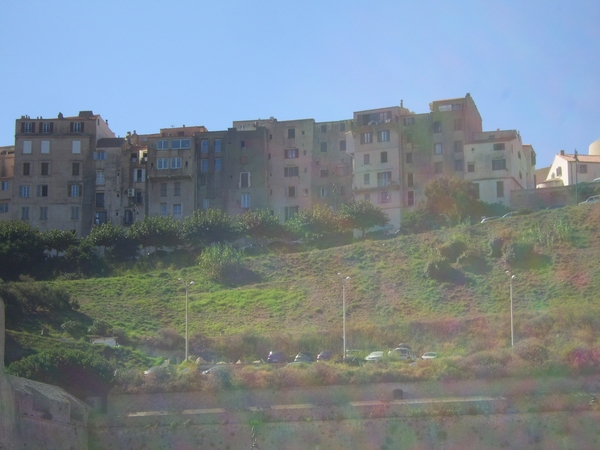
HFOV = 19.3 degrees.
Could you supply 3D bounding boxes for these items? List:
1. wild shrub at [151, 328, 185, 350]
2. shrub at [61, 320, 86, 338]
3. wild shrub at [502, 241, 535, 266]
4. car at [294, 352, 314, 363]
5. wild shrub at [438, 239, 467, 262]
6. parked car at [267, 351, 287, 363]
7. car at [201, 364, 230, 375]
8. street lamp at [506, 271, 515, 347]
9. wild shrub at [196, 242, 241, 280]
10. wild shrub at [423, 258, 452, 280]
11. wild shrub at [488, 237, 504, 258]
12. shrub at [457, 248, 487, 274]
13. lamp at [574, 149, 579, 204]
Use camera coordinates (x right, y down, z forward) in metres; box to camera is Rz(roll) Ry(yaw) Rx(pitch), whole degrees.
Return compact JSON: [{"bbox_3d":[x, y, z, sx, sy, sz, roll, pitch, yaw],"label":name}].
[{"bbox_3d":[-15.513,13.406,207.000,3.900,2.600,3.300,0,-9,0],"label":"wild shrub"},{"bbox_3d":[-28.056,13.006,219.000,3.100,2.400,2.800,0,-7,0],"label":"shrub"},{"bbox_3d":[29.661,3.869,240.000,4.200,3.400,3.800,0,-7,0],"label":"wild shrub"},{"bbox_3d":[0.448,14.928,198.000,1.750,1.470,4.100,0,-9,0],"label":"car"},{"bbox_3d":[20.615,3.447,239.000,3.800,3.100,3.600,0,-9,0],"label":"wild shrub"},{"bbox_3d":[-2.715,14.966,200.000,1.780,1.500,4.200,0,-9,0],"label":"parked car"},{"bbox_3d":[-8.812,15.798,190.000,4.100,1.450,1.750,0,-9,0],"label":"car"},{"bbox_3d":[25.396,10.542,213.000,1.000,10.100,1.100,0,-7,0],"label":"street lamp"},{"bbox_3d":[-10.675,4.810,233.000,5.600,4.800,5.000,0,-9,0],"label":"wild shrub"},{"bbox_3d":[18.354,5.940,236.000,4.000,2.900,3.600,0,-7,0],"label":"wild shrub"},{"bbox_3d":[26.785,3.067,241.000,2.200,2.900,2.100,0,-7,0],"label":"wild shrub"},{"bbox_3d":[22.796,4.852,235.000,4.000,3.200,3.700,0,-9,0],"label":"shrub"},{"bbox_3d":[39.567,-6.797,253.000,0.550,8.300,0.550,0,-7,0],"label":"lamp"}]

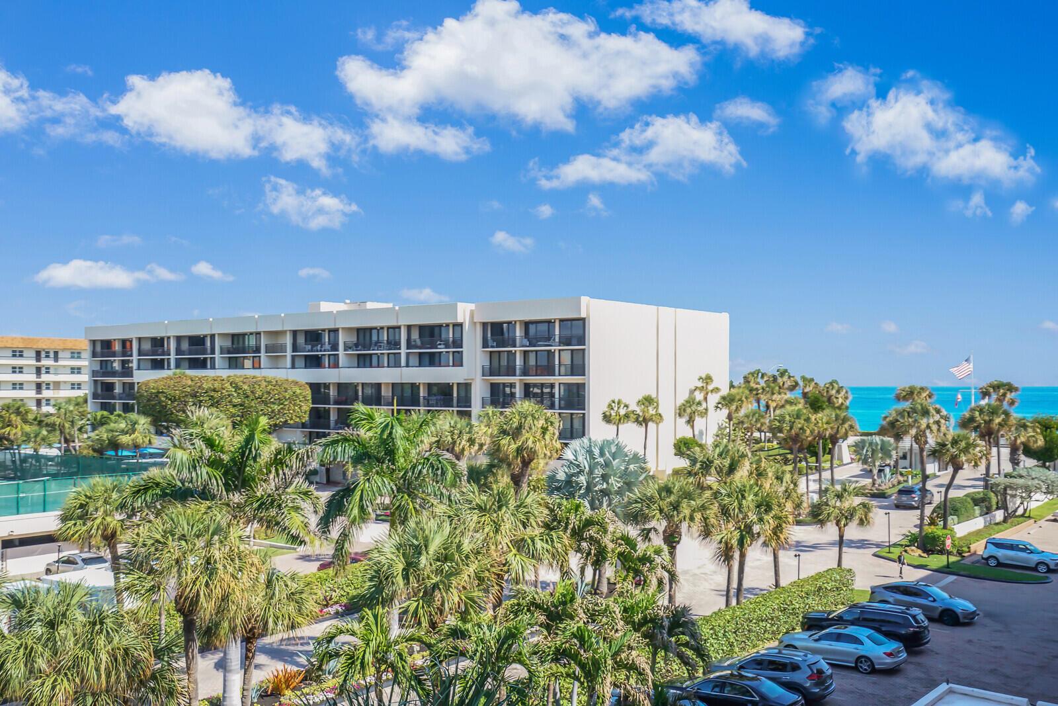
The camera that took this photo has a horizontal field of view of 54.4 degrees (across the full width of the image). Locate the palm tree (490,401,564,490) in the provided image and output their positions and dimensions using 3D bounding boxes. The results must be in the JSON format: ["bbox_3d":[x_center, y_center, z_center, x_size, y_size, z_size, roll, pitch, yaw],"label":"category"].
[{"bbox_3d":[-0.195,7.460,53.794,3.860,10.030,3.860,0,-2,0],"label":"palm tree"}]

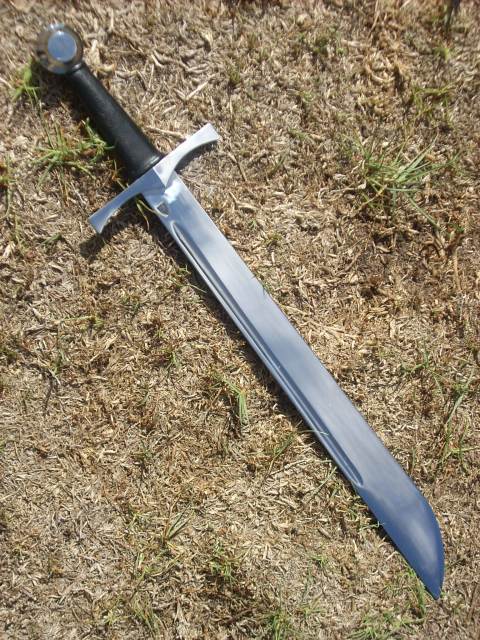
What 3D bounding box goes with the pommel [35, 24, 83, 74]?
[{"bbox_3d":[-0.176,-0.266,0.980,0.048,0.028,0.048,-1,92,-27],"label":"pommel"}]

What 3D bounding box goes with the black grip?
[{"bbox_3d":[-0.127,-0.202,1.008,0.038,0.030,0.123,-42,109,-20],"label":"black grip"}]

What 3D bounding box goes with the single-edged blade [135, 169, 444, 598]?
[{"bbox_3d":[0.096,0.084,1.131,0.073,0.008,0.611,-43,109,-19],"label":"single-edged blade"}]

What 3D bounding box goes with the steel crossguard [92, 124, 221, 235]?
[{"bbox_3d":[-0.088,-0.146,1.029,0.172,0.022,0.024,-42,109,-20],"label":"steel crossguard"}]

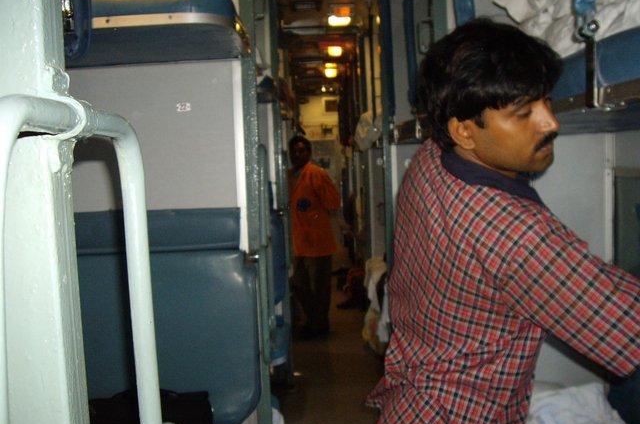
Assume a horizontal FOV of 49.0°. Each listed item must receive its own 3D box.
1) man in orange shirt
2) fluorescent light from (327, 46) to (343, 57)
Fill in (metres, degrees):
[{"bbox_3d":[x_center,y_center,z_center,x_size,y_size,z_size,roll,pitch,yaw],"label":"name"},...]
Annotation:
[{"bbox_3d":[-0.051,0.205,5.947,0.500,1.680,0.340,2,7,42],"label":"man in orange shirt"},{"bbox_3d":[0.145,-1.584,6.934,0.160,0.070,0.380,-2,5,0],"label":"fluorescent light"}]

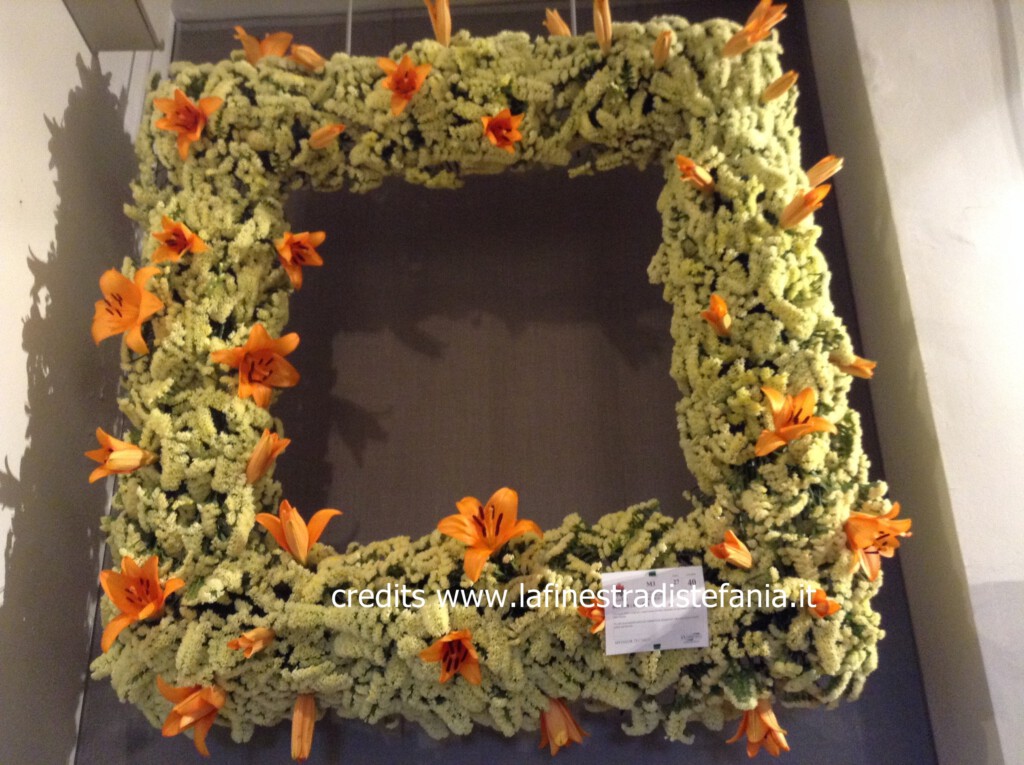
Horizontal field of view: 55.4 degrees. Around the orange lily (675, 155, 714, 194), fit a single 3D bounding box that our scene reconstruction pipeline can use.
[{"bbox_3d":[0.317,-0.357,1.680,0.045,0.045,0.095,-17,-43,37],"label":"orange lily"}]

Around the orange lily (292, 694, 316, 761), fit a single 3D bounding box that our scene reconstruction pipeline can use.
[{"bbox_3d":[-0.292,0.483,1.372,0.034,0.098,0.034,-1,-21,0],"label":"orange lily"}]

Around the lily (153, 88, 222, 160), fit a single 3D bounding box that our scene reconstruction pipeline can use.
[{"bbox_3d":[-0.612,-0.485,1.840,0.128,0.128,0.070,-4,-6,8],"label":"lily"}]

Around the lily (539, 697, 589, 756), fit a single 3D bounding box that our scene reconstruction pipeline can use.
[{"bbox_3d":[0.073,0.495,1.410,0.075,0.090,0.070,-7,-16,-3],"label":"lily"}]

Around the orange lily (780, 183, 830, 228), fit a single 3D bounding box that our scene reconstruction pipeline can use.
[{"bbox_3d":[0.498,-0.300,1.660,0.100,0.042,0.045,-37,-34,18],"label":"orange lily"}]

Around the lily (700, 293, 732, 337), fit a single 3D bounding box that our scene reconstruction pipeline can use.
[{"bbox_3d":[0.344,-0.114,1.640,0.053,0.053,0.080,-10,-41,21],"label":"lily"}]

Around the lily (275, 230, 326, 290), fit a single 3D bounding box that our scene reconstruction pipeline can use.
[{"bbox_3d":[-0.363,-0.210,1.680,0.090,0.100,0.080,8,0,-24],"label":"lily"}]

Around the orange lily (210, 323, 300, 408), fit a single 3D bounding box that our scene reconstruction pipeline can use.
[{"bbox_3d":[-0.422,-0.026,1.620,0.135,0.130,0.080,2,-9,-9],"label":"orange lily"}]

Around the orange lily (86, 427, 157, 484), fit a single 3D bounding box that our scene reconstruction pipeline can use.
[{"bbox_3d":[-0.674,0.127,1.688,0.108,0.090,0.090,0,-21,-15],"label":"orange lily"}]

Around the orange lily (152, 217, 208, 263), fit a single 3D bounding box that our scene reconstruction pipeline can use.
[{"bbox_3d":[-0.577,-0.247,1.700,0.095,0.080,0.070,-1,-9,0],"label":"orange lily"}]

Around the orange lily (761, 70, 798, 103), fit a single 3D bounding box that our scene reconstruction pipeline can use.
[{"bbox_3d":[0.480,-0.531,1.750,0.085,0.032,0.032,-38,-36,24],"label":"orange lily"}]

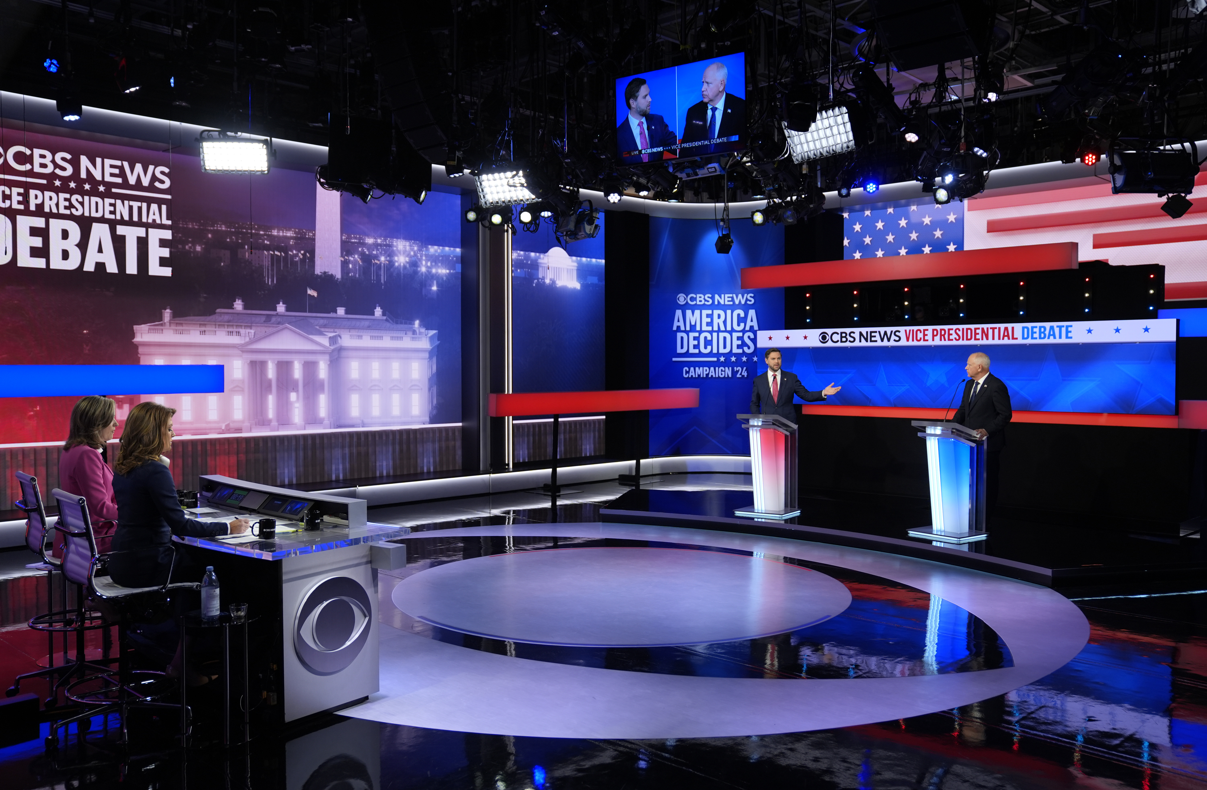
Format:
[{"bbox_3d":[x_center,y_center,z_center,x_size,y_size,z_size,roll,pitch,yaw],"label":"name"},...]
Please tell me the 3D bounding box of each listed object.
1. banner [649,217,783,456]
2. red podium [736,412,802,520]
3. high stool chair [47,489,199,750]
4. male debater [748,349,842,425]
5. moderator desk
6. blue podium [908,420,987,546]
[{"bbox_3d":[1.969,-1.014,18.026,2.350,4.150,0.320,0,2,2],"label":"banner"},{"bbox_3d":[1.874,0.784,11.807,0.580,1.170,0.520,1,2,32],"label":"red podium"},{"bbox_3d":[-2.529,1.121,5.471,0.700,1.275,0.660,-2,3,-44],"label":"high stool chair"},{"bbox_3d":[2.200,0.413,12.121,1.000,1.890,0.480,0,2,10],"label":"male debater"},{"bbox_3d":[-2.309,1.167,6.533,2.620,1.110,1.150,2,3,44],"label":"moderator desk"},{"bbox_3d":[3.429,0.832,10.337,0.520,1.170,0.580,-2,2,-39],"label":"blue podium"}]

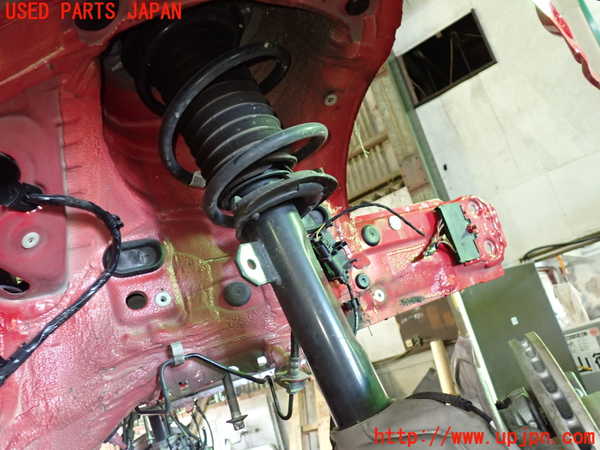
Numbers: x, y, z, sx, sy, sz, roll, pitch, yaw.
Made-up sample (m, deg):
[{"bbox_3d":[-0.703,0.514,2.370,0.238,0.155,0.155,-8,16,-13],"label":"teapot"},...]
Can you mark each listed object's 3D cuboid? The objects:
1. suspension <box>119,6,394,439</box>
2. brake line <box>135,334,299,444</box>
[{"bbox_3d":[-0.037,-0.043,0.589,0.175,0.537,0.170,-25,-23,0],"label":"suspension"},{"bbox_3d":[-0.110,0.218,0.677,0.210,0.138,0.075,-16,-14,0],"label":"brake line"}]

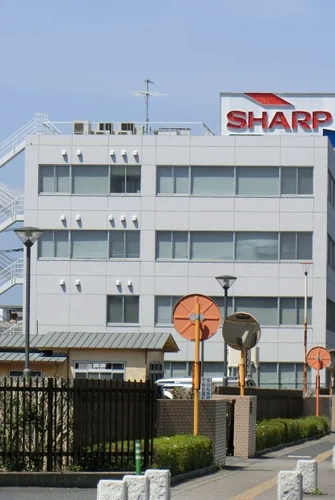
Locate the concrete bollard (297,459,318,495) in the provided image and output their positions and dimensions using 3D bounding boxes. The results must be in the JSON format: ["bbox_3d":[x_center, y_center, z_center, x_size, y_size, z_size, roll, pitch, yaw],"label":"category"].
[{"bbox_3d":[2.110,3.417,47.929,0.285,0.490,0.280,0,-2,6],"label":"concrete bollard"}]

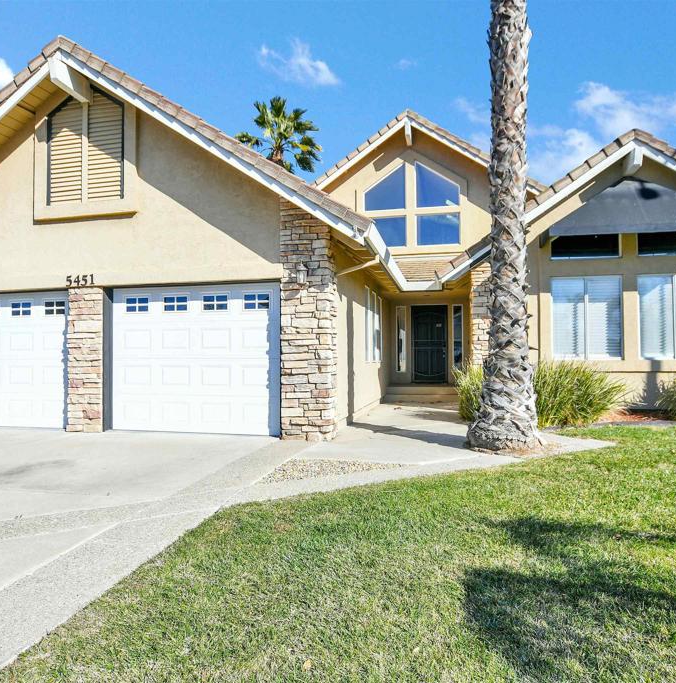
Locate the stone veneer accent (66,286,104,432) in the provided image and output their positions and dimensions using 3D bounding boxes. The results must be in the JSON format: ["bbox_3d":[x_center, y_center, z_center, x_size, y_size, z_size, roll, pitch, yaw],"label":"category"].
[{"bbox_3d":[-3.716,0.273,6.835,0.620,2.135,0.240,-1,-1,13],"label":"stone veneer accent"}]

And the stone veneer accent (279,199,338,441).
[{"bbox_3d":[-0.396,-0.370,6.136,0.720,3.350,0.300,-1,-1,13],"label":"stone veneer accent"}]

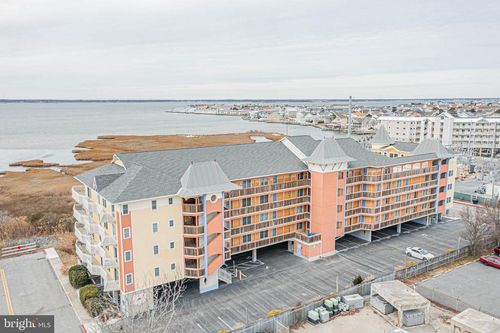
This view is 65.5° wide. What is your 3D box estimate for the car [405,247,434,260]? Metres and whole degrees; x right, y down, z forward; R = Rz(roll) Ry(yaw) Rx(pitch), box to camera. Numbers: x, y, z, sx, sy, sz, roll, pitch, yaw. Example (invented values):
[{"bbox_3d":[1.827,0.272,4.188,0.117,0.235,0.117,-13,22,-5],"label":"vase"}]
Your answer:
[{"bbox_3d":[28.800,14.720,66.150,4.620,1.430,1.830,8,13,38],"label":"car"}]

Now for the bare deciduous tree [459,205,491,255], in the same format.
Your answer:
[{"bbox_3d":[38.600,11.050,66.500,5.100,8.500,5.000,0,10,0],"label":"bare deciduous tree"}]

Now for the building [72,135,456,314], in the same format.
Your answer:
[{"bbox_3d":[8.200,4.000,73.500,74.000,20.000,20.500,-6,12,-32],"label":"building"}]

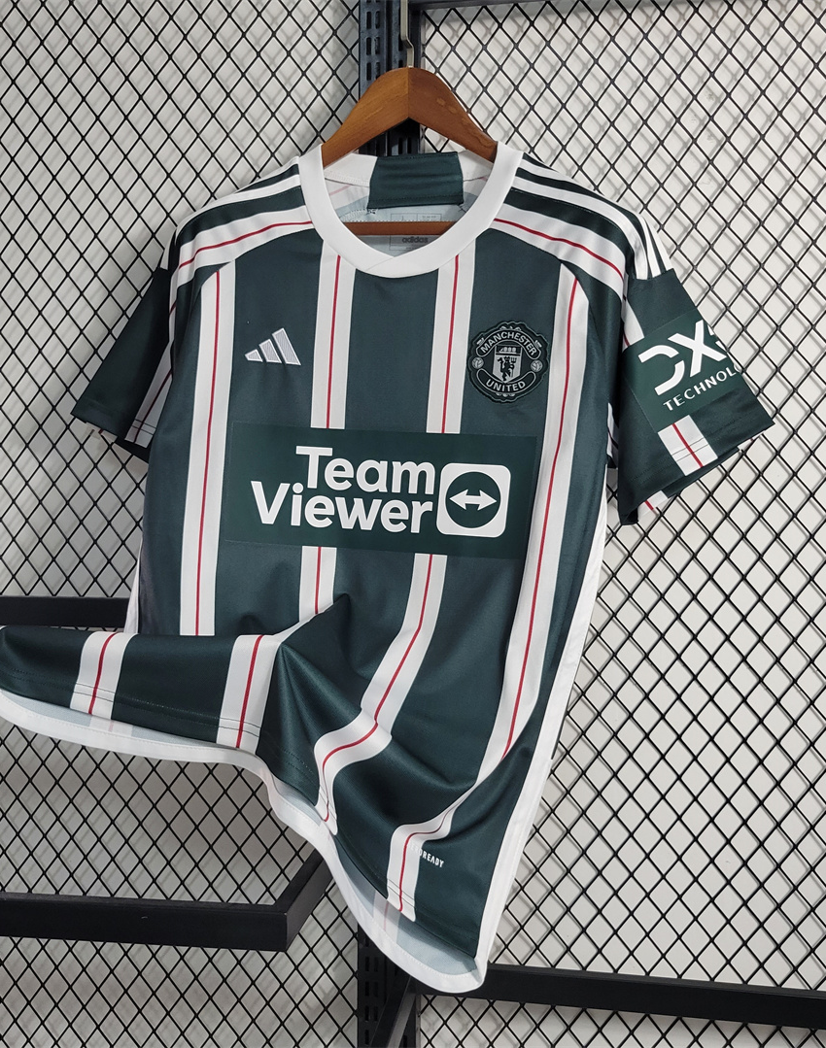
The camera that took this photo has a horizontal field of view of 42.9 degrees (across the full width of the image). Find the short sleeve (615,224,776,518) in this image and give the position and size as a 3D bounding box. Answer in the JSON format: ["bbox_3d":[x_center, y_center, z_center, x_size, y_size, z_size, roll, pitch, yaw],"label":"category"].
[{"bbox_3d":[0.258,-0.138,0.980,0.150,0.270,0.110,0,1,7],"label":"short sleeve"}]

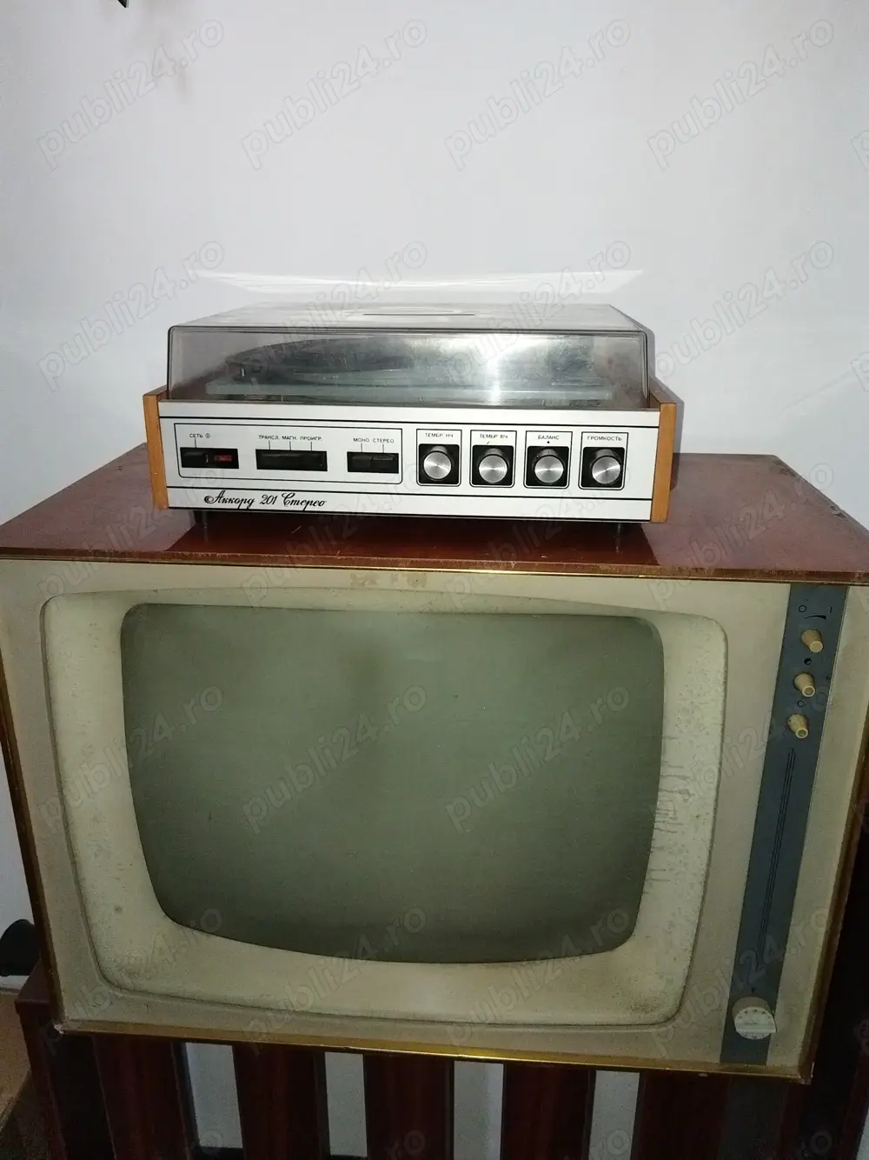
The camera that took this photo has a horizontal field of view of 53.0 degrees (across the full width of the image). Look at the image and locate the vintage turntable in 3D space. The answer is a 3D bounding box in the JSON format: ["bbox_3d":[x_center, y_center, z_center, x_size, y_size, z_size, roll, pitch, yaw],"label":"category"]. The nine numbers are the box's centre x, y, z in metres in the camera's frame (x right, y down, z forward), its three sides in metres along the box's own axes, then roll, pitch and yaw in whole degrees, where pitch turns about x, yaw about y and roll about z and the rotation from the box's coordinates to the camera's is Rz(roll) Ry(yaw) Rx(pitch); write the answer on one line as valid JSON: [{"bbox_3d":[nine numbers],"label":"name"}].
[{"bbox_3d":[-0.012,-0.173,0.843,0.420,0.164,0.325,2,22,4],"label":"vintage turntable"}]

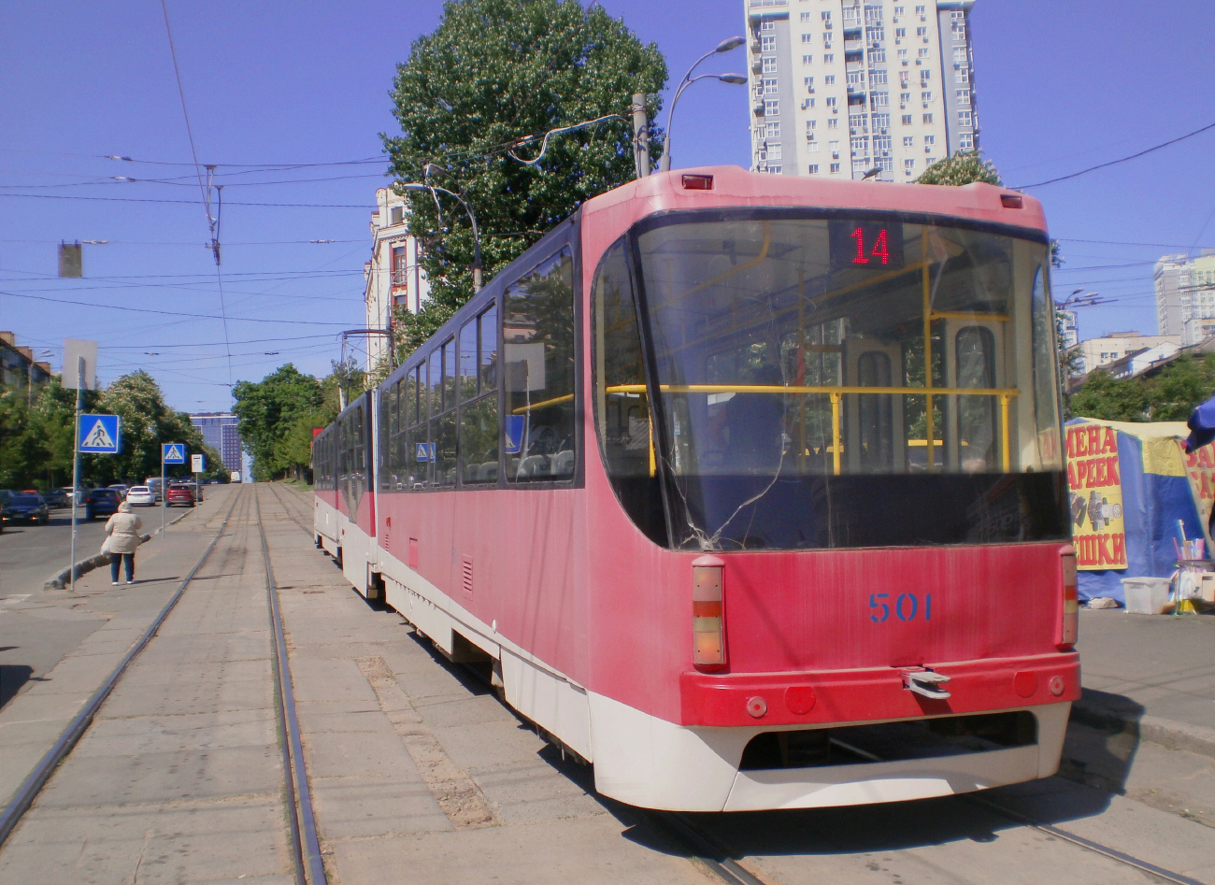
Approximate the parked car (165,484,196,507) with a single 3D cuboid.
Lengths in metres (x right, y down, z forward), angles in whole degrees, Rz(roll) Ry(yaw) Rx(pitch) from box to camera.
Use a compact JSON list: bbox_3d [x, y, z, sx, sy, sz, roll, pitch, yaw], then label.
[{"bbox_3d":[-27.950,3.450,83.100,1.820,1.580,4.400,0,-2,-16],"label":"parked car"}]

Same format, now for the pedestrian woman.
[{"bbox_3d":[-8.930,1.840,23.300,0.640,1.580,0.450,0,-5,-18],"label":"pedestrian woman"}]

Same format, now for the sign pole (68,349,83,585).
[{"bbox_3d":[-9.270,0.550,22.100,0.070,4.140,0.070,2,-3,-15],"label":"sign pole"}]

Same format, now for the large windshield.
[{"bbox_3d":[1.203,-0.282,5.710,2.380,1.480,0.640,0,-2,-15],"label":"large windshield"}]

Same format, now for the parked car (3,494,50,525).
[{"bbox_3d":[-28.300,3.200,61.600,1.730,1.430,4.400,0,-2,-16],"label":"parked car"}]

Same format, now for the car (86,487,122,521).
[{"bbox_3d":[-28.400,3.450,71.500,1.820,1.630,4.450,0,-2,-16],"label":"car"}]

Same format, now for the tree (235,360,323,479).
[{"bbox_3d":[-42.900,-2.500,165.000,12.200,15.600,11.500,0,-5,-16],"label":"tree"}]

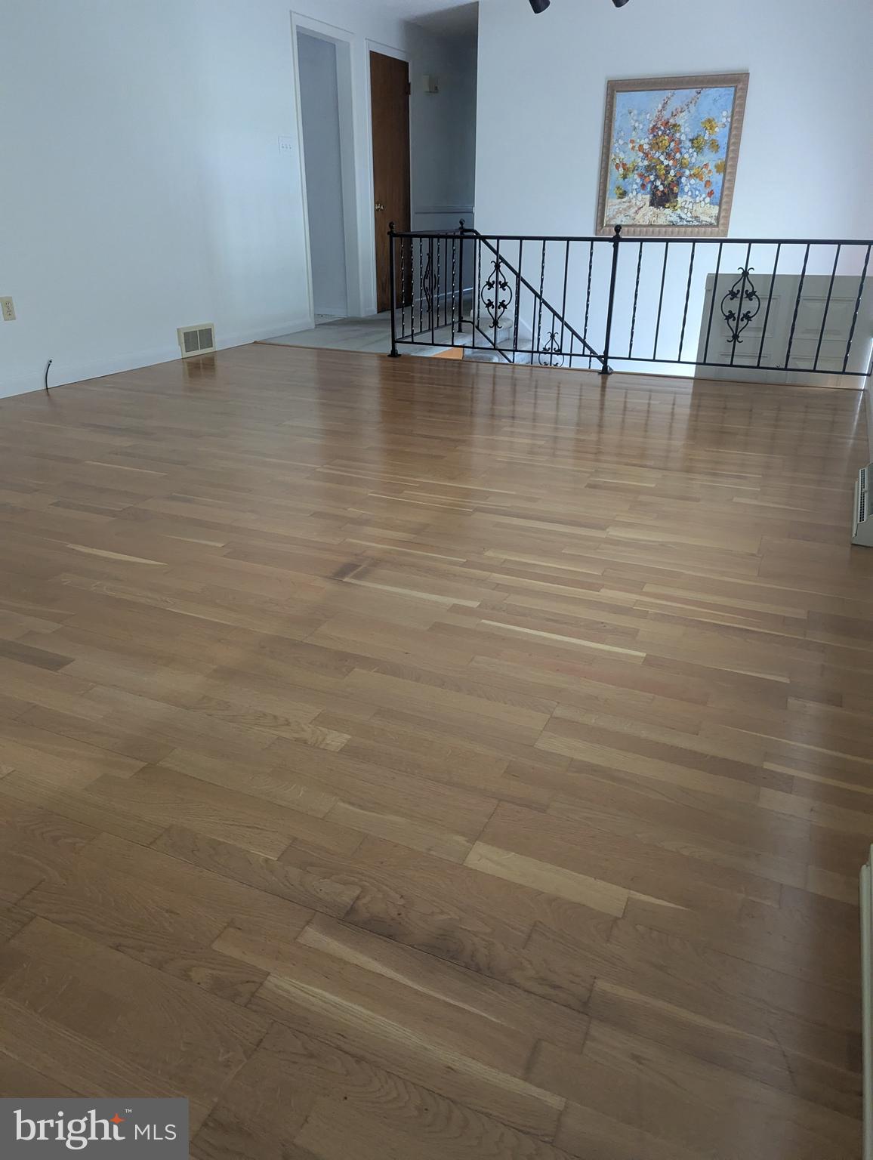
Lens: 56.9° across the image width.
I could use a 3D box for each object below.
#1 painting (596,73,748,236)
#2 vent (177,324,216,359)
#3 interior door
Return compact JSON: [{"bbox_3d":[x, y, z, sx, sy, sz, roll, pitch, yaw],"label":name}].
[{"bbox_3d":[1.741,-3.156,6.046,1.009,1.057,0.043,11,27,23],"label":"painting"},{"bbox_3d":[-1.619,-1.622,5.447,0.039,0.191,0.324,11,27,23],"label":"vent"},{"bbox_3d":[-0.415,-3.564,7.375,0.040,2.075,0.691,11,27,23],"label":"interior door"}]

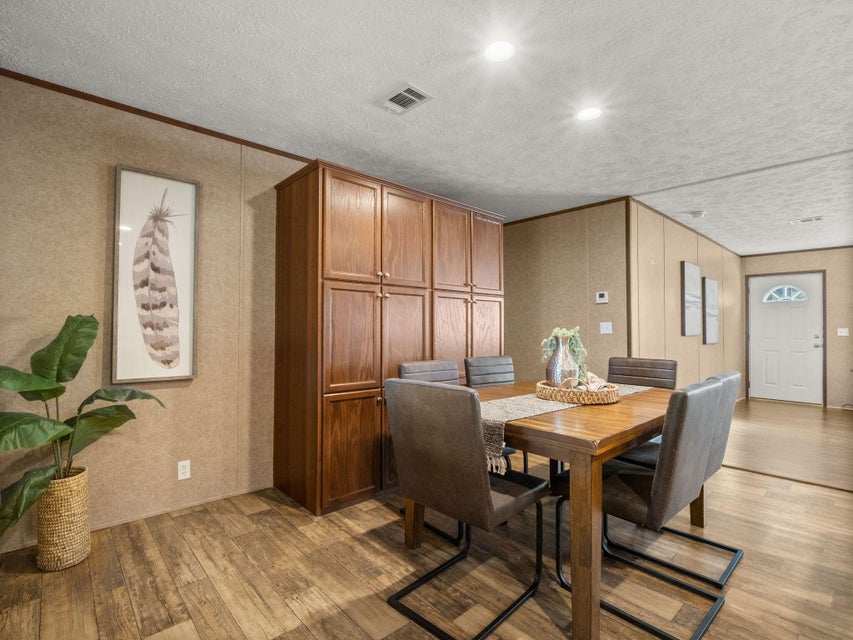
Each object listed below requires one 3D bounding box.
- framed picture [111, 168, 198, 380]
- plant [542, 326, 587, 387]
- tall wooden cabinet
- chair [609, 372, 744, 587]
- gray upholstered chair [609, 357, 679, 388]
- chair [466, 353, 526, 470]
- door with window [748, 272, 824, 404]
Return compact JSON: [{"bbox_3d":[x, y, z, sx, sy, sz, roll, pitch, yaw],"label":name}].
[{"bbox_3d":[-1.617,-0.260,2.387,0.412,1.259,0.033,1,-1,-40],"label":"framed picture"},{"bbox_3d":[0.760,0.214,2.229,0.261,0.348,0.226,0,-1,19],"label":"plant"},{"bbox_3d":[-0.168,0.107,3.302,1.937,2.210,0.592,1,-1,-43],"label":"tall wooden cabinet"},{"bbox_3d":[1.288,0.736,2.092,0.464,0.922,0.568,1,-1,-43],"label":"chair"},{"bbox_3d":[1.382,0.747,2.717,0.568,0.922,0.476,1,-1,-43],"label":"gray upholstered chair"},{"bbox_3d":[0.673,0.747,2.900,0.481,0.922,0.568,1,-1,-43],"label":"chair"},{"bbox_3d":[5.708,0.282,6.288,0.053,2.027,0.852,1,-1,-43],"label":"door with window"}]

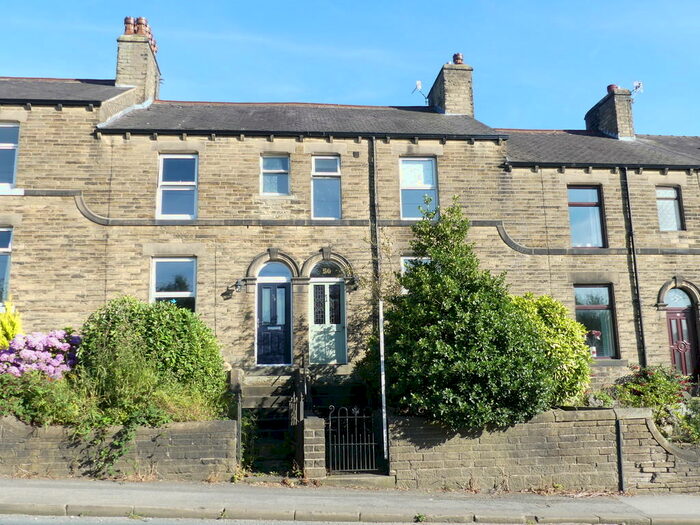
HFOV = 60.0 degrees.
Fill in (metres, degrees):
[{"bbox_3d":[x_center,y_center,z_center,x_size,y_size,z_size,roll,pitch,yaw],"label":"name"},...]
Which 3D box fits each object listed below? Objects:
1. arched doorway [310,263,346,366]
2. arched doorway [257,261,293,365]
[{"bbox_3d":[-0.563,1.216,14.912,0.892,2.526,0.250,0,-11,-5],"label":"arched doorway"},{"bbox_3d":[-1.832,1.207,14.805,0.849,2.508,0.250,0,-11,-5],"label":"arched doorway"}]

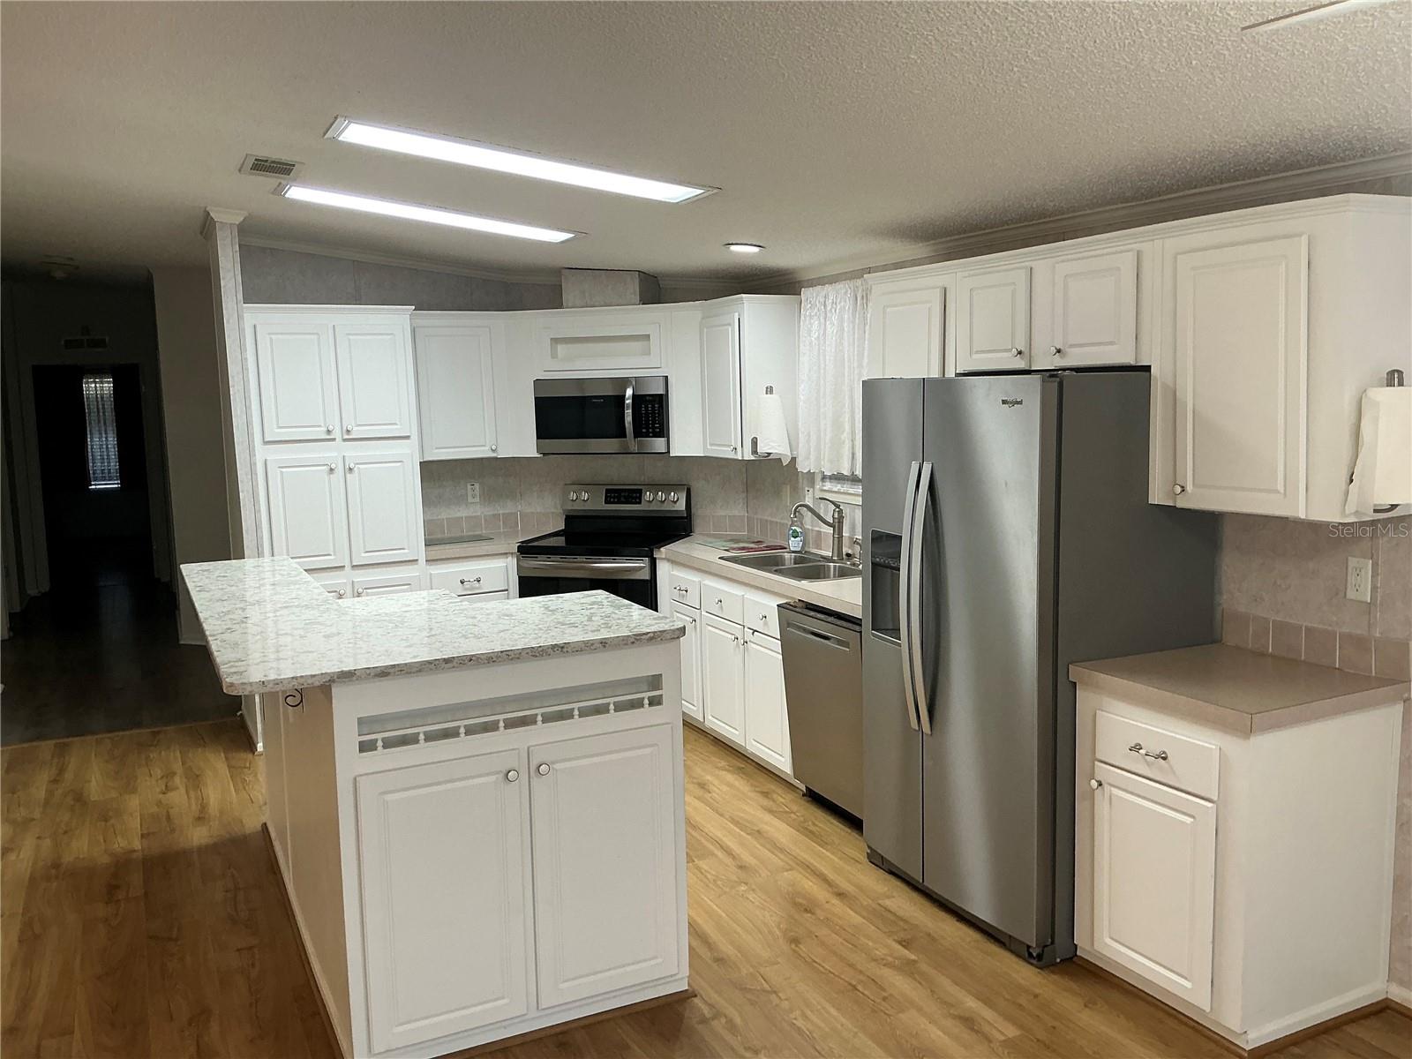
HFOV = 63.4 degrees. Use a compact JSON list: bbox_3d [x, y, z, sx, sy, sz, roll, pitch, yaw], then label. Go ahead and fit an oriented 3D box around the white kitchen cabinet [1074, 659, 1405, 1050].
[{"bbox_3d":[1.496,0.853,3.270,0.590,0.890,0.615,-5,7,-25],"label":"white kitchen cabinet"}]

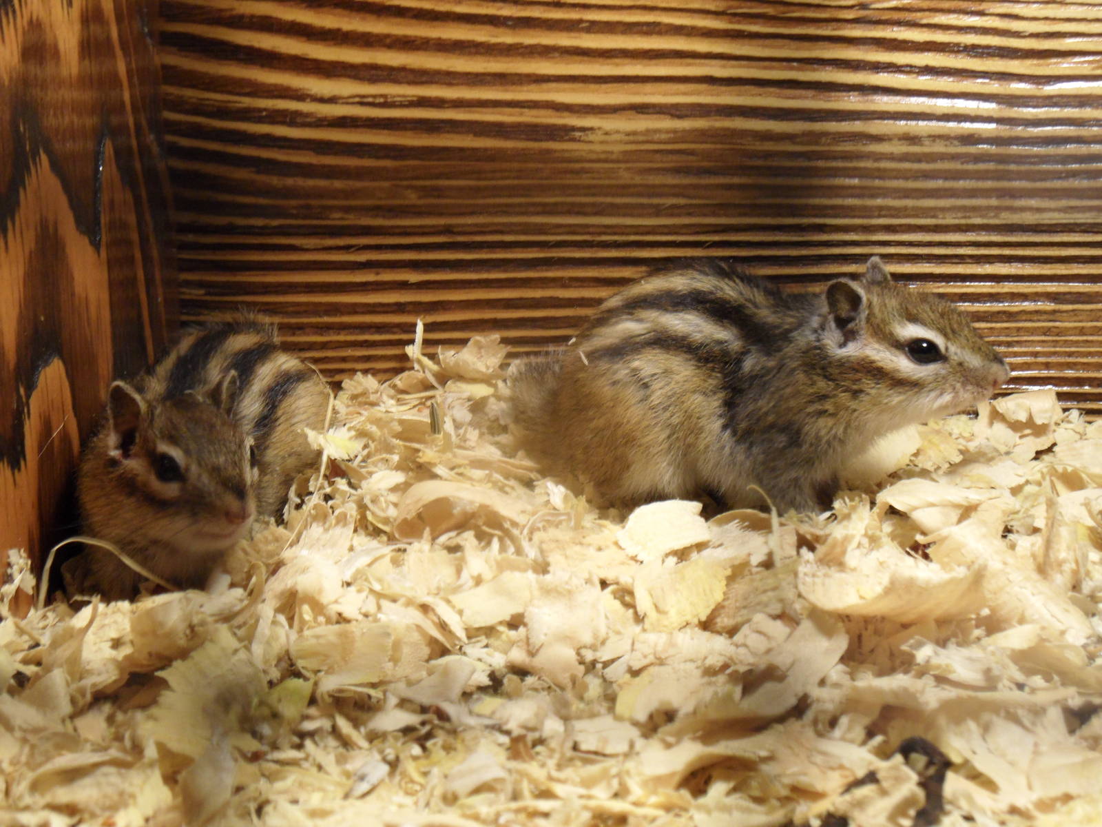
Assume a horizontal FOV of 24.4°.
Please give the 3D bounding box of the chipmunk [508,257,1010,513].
[{"bbox_3d":[0.047,-0.005,0.580,0.113,0.056,0.050,2,18,5],"label":"chipmunk"}]

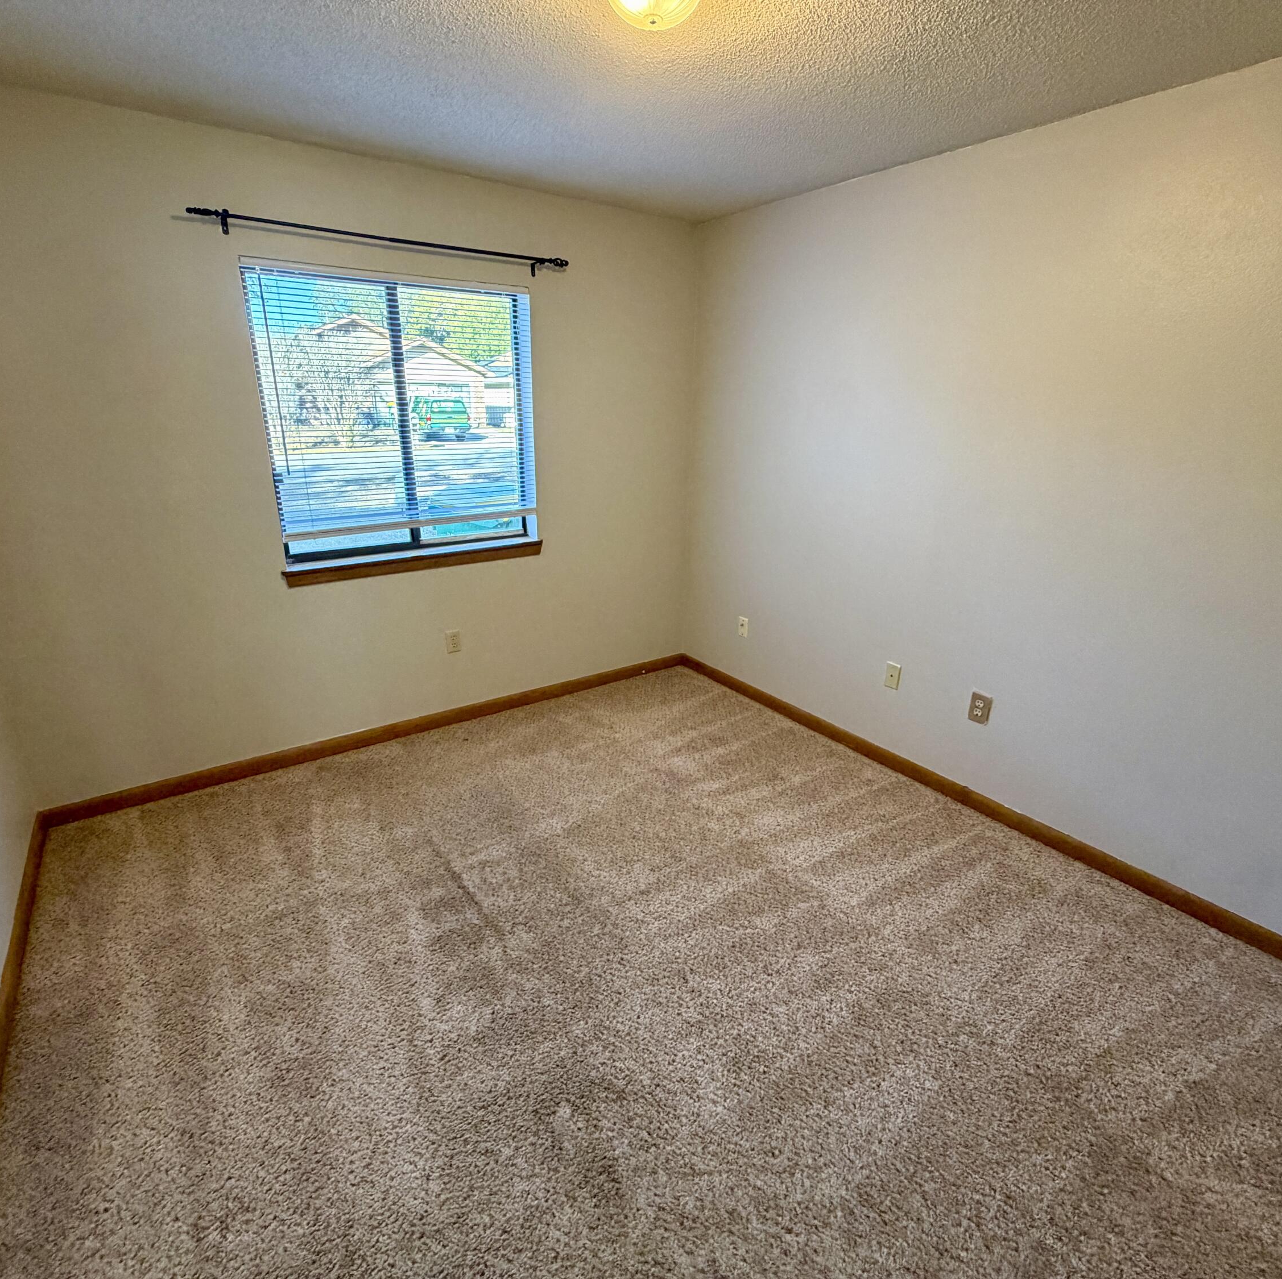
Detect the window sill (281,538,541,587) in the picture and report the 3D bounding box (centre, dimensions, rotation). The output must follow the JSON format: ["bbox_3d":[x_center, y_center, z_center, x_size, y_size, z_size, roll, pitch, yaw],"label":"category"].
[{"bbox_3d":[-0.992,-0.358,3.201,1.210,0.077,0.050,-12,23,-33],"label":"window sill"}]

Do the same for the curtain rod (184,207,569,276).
[{"bbox_3d":[-0.943,-1.563,2.749,1.468,0.075,0.096,-12,23,-33],"label":"curtain rod"}]

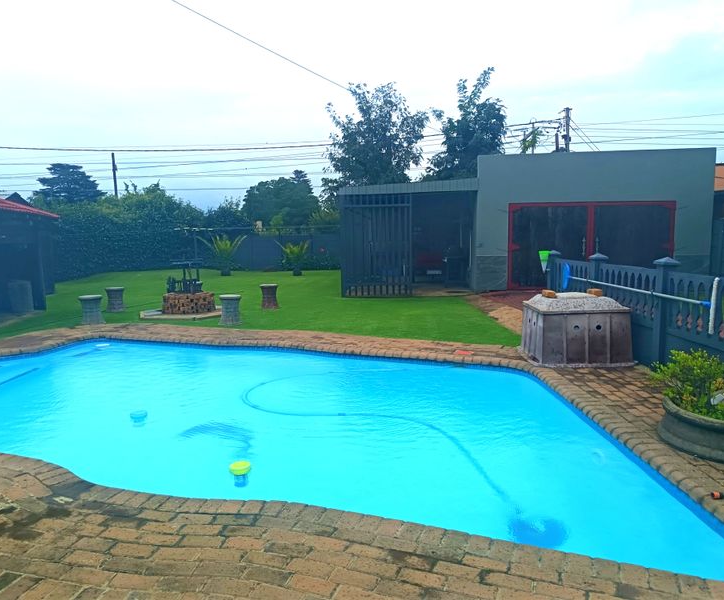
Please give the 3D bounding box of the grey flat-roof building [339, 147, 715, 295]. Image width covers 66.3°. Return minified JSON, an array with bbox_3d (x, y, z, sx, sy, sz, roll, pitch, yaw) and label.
[{"bbox_3d":[4.247,-2.208,16.423,8.870,3.450,6.000,0,7,8],"label":"grey flat-roof building"}]

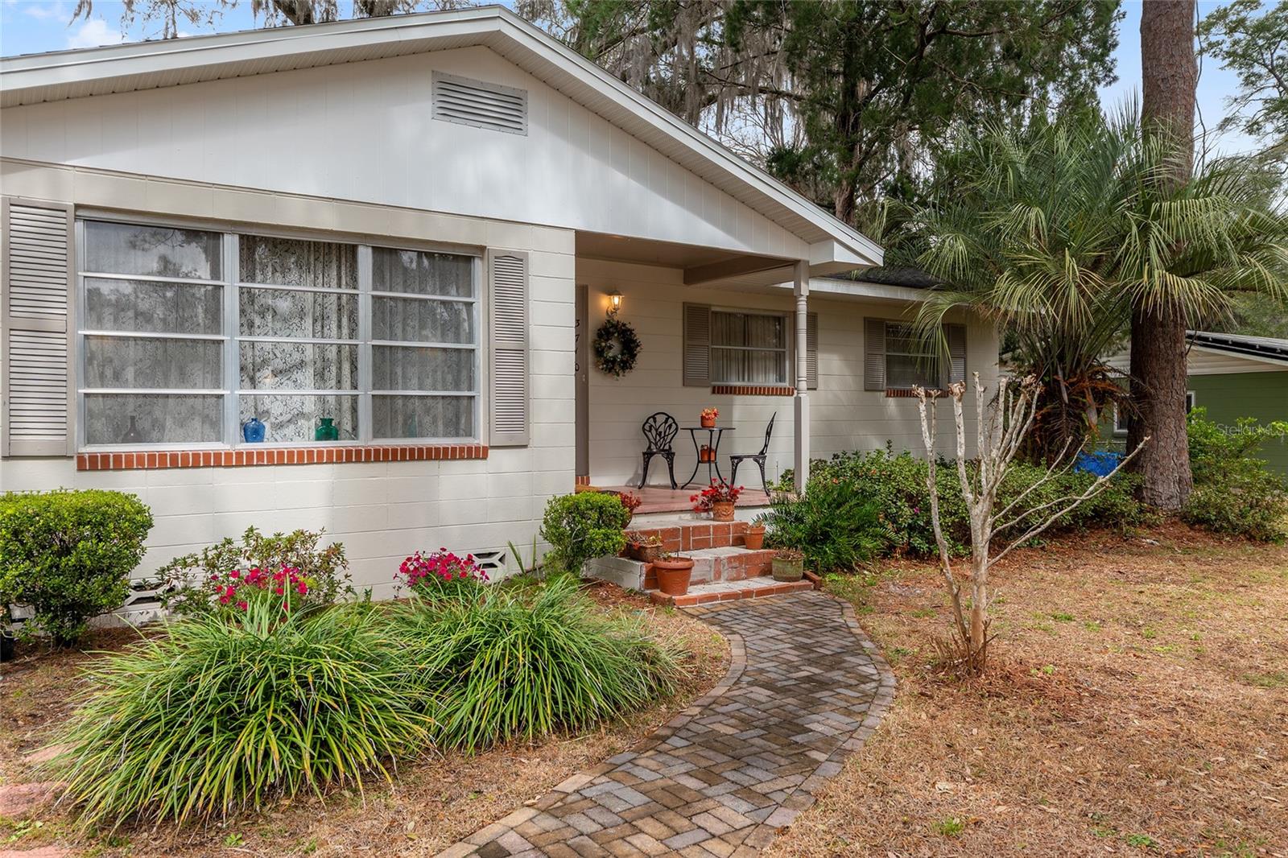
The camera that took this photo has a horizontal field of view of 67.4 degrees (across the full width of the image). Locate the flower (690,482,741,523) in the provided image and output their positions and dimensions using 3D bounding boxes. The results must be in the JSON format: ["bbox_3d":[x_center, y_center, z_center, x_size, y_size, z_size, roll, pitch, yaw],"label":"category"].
[{"bbox_3d":[0.639,0.643,8.520,0.420,0.365,0.380,0,1,-34],"label":"flower"}]

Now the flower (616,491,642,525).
[{"bbox_3d":[-0.236,0.665,7.950,0.420,0.330,0.400,0,1,-34],"label":"flower"}]

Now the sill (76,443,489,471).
[{"bbox_3d":[-2.479,0.195,7.030,2.850,0.115,0.150,-1,1,-33],"label":"sill"}]

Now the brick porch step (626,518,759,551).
[{"bbox_3d":[0.177,0.912,8.296,1.370,0.205,0.590,0,1,-34],"label":"brick porch step"}]

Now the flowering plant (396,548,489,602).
[{"bbox_3d":[-1.486,1.087,7.150,0.640,0.400,0.520,0,1,-34],"label":"flowering plant"}]

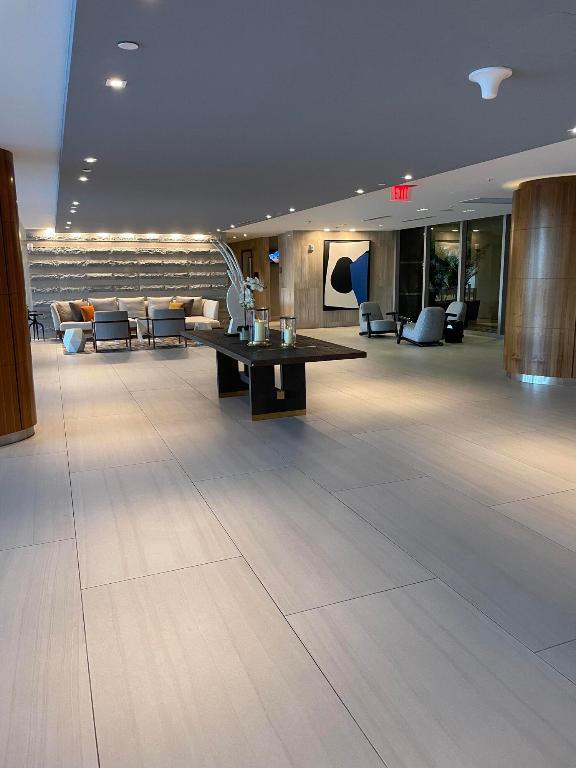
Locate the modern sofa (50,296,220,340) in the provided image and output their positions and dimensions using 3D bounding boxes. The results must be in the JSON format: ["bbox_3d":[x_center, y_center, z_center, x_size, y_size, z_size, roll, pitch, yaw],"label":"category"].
[{"bbox_3d":[-3.484,-1.453,13.282,3.700,0.876,1.150,-1,11,-2],"label":"modern sofa"}]

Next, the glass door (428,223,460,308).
[{"bbox_3d":[3.691,-2.513,13.766,0.080,2.480,1.322,-6,12,-21],"label":"glass door"}]

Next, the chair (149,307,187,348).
[{"bbox_3d":[-2.523,-1.176,11.978,0.660,0.785,0.690,-5,12,-21],"label":"chair"}]

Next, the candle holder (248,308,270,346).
[{"bbox_3d":[-0.354,-0.696,7.042,0.255,0.430,0.255,-1,11,0],"label":"candle holder"}]

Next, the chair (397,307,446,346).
[{"bbox_3d":[2.665,-1.186,11.570,0.700,0.743,0.720,-9,13,-34],"label":"chair"}]

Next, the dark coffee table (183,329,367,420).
[{"bbox_3d":[-0.388,-0.276,7.598,1.319,0.607,3.395,-5,12,-21],"label":"dark coffee table"}]

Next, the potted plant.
[{"bbox_3d":[-0.480,-0.997,7.600,0.300,0.810,0.260,-5,12,-21],"label":"potted plant"}]

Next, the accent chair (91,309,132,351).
[{"bbox_3d":[-3.565,-1.085,11.614,0.660,0.785,0.690,-5,12,-21],"label":"accent chair"}]

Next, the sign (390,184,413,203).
[{"bbox_3d":[1.453,-2.435,7.395,0.330,0.210,0.050,-5,12,-21],"label":"sign"}]

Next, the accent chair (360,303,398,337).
[{"bbox_3d":[2.062,-1.490,13.188,0.700,0.743,0.720,-5,12,-19],"label":"accent chair"}]

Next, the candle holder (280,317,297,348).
[{"bbox_3d":[0.002,-0.516,5.723,0.138,0.294,0.138,-6,12,-21],"label":"candle holder"}]

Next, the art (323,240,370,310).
[{"bbox_3d":[1.560,-2.850,15.188,1.369,1.780,0.060,-6,12,-21],"label":"art"}]

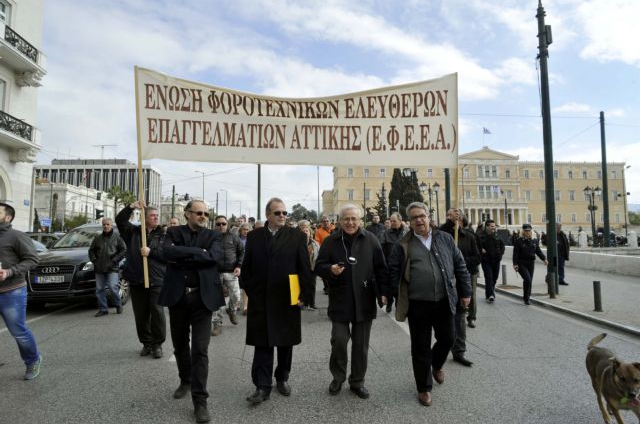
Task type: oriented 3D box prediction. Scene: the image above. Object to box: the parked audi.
[{"bbox_3d":[-5.130,1.120,10.270,2.000,1.740,5.050,0,-3,-5],"label":"parked audi"}]

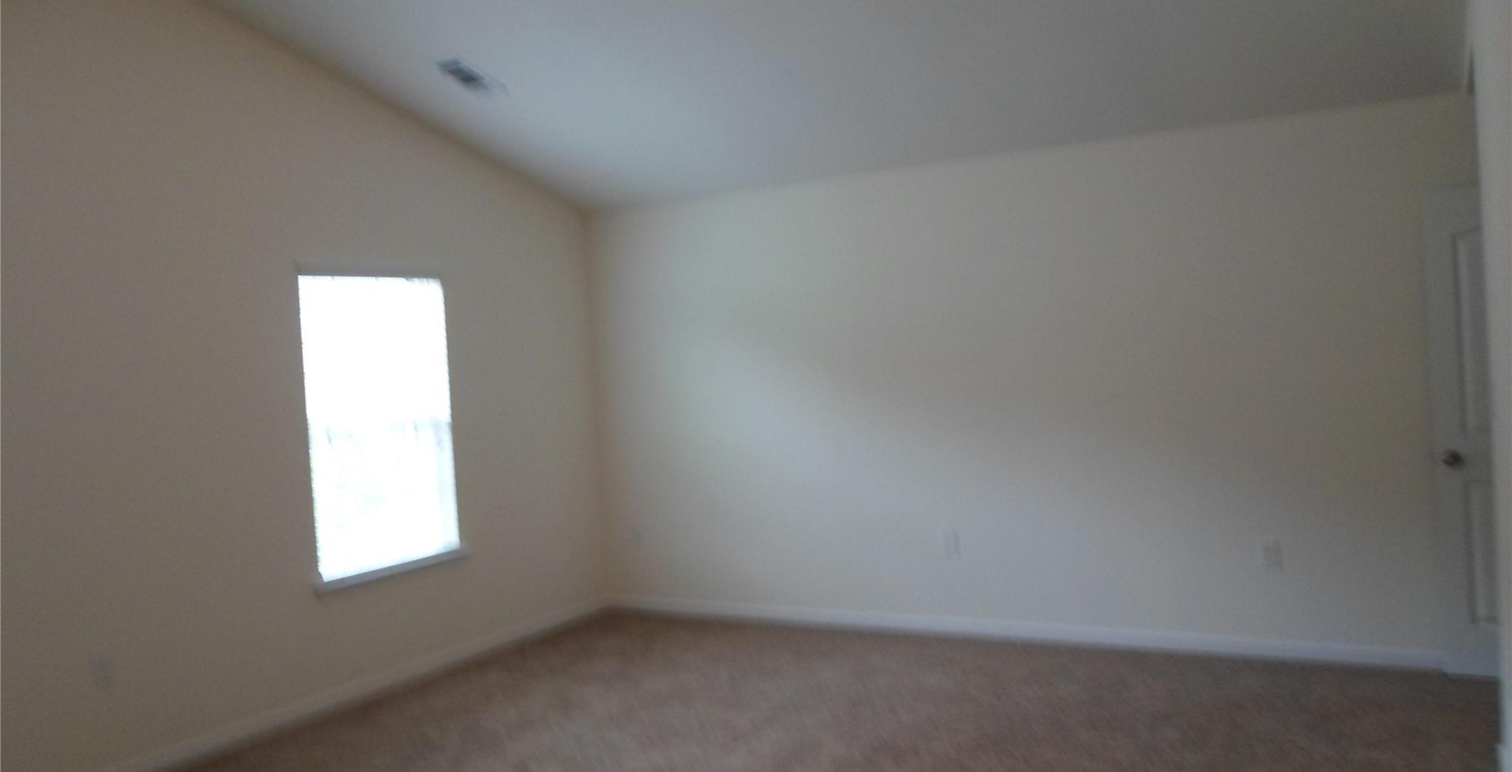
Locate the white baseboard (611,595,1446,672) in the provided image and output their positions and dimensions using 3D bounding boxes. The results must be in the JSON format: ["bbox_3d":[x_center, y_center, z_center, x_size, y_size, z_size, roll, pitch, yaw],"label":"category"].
[{"bbox_3d":[1.027,1.247,5.692,4.355,0.087,0.016,-2,1,28],"label":"white baseboard"}]

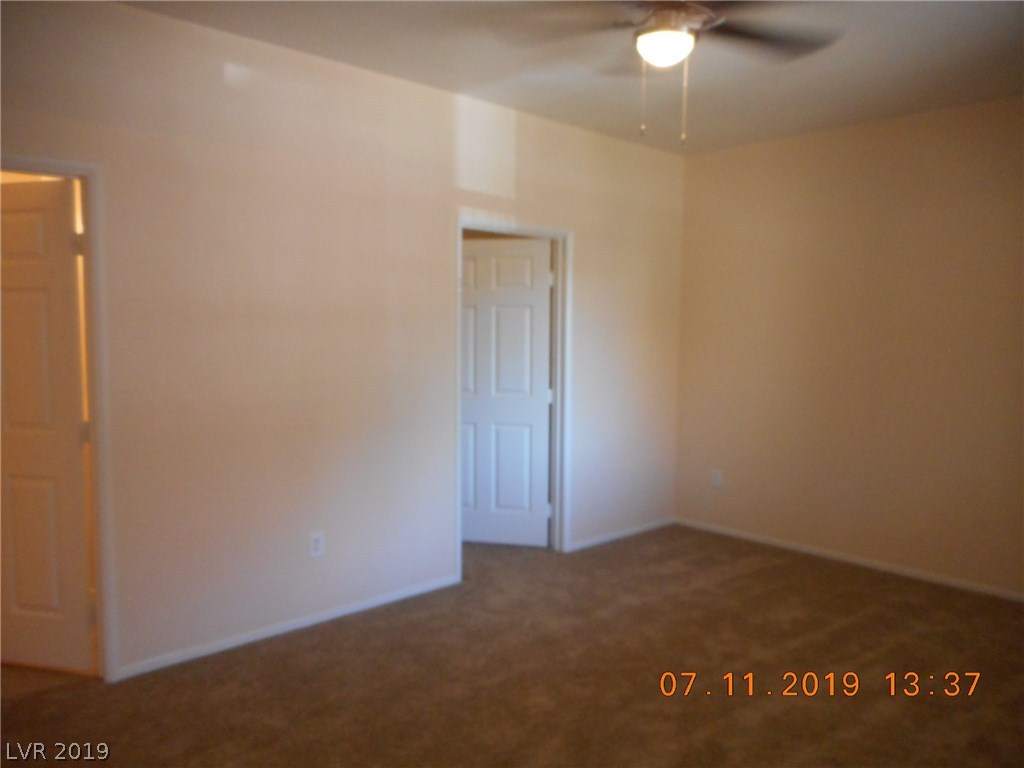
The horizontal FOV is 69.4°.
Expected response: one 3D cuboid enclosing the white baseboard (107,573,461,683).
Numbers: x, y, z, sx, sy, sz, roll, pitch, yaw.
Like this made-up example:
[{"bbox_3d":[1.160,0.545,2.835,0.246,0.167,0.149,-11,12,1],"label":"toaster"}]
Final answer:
[{"bbox_3d":[-0.976,1.166,3.654,1.810,0.062,0.014,-3,6,-42],"label":"white baseboard"}]

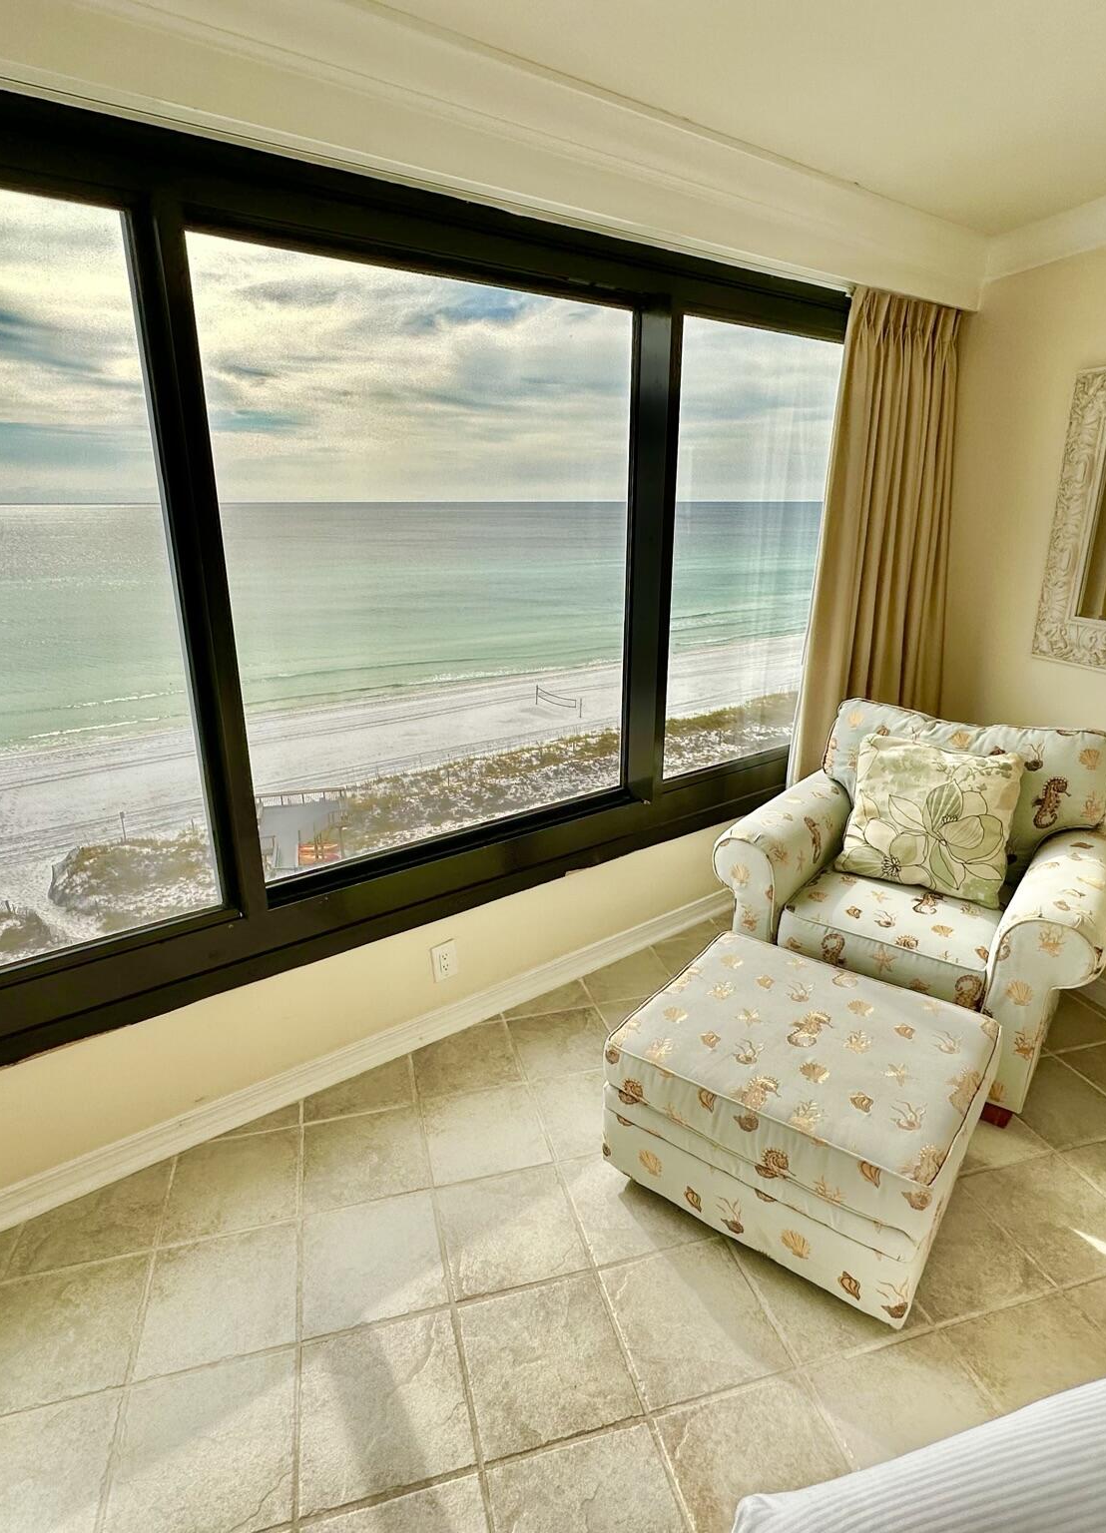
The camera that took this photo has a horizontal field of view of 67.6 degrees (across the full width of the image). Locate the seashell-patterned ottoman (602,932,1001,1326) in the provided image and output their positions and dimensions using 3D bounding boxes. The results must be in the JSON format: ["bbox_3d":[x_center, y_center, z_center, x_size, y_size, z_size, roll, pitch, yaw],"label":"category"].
[{"bbox_3d":[0.593,0.809,1.997,0.715,0.402,0.635,13,22,35],"label":"seashell-patterned ottoman"}]

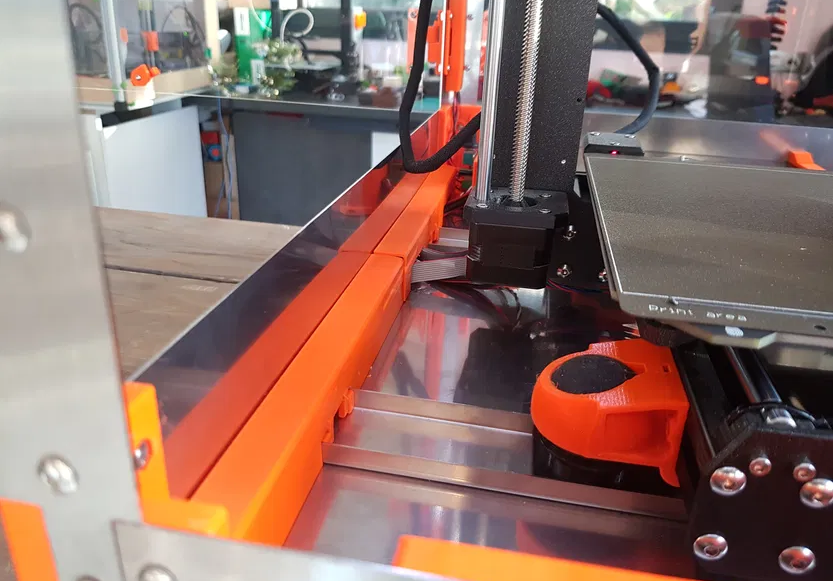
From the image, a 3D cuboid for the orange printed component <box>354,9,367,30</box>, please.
[{"bbox_3d":[-0.183,-0.886,2.050,0.036,0.056,0.040,6,24,9],"label":"orange printed component"}]

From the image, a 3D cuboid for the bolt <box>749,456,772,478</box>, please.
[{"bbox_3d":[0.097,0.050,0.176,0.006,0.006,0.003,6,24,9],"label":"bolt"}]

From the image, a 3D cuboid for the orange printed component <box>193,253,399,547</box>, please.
[{"bbox_3d":[-0.038,0.039,0.281,0.021,0.036,0.228,6,24,9],"label":"orange printed component"}]

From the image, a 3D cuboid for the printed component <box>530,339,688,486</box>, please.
[{"bbox_3d":[0.073,0.042,0.245,0.055,0.033,0.051,6,24,9],"label":"printed component"}]

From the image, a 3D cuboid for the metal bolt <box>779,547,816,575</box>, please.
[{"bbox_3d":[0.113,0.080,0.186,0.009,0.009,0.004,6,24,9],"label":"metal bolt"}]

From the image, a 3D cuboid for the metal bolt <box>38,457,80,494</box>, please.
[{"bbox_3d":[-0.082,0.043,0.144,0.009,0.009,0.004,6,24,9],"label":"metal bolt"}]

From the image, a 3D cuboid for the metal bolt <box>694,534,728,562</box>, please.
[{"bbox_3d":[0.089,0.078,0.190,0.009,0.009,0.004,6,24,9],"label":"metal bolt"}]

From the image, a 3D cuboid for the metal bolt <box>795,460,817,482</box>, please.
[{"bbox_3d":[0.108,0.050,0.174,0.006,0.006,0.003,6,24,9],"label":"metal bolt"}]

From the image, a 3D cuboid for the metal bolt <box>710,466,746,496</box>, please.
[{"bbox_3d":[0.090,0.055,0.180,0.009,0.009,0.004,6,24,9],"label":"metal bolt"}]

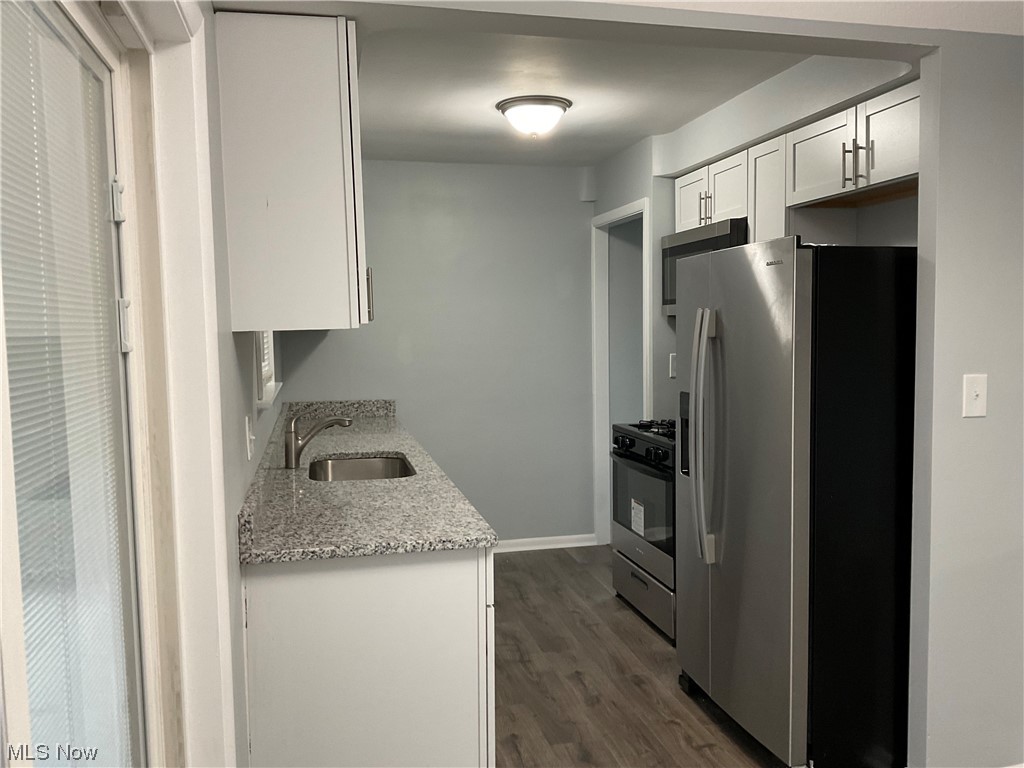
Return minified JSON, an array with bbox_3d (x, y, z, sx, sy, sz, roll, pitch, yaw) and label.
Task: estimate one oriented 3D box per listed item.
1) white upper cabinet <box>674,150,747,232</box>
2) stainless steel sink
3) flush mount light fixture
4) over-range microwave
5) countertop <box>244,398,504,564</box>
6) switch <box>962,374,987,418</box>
[{"bbox_3d":[1.095,-0.897,4.118,0.325,0.298,0.768,-2,4,-13],"label":"white upper cabinet"},{"bbox_3d":[-0.603,0.426,3.420,0.400,0.190,0.590,-2,4,-13],"label":"stainless steel sink"},{"bbox_3d":[0.102,-1.182,3.871,0.356,0.145,0.356,-1,4,0],"label":"flush mount light fixture"},{"bbox_3d":[1.062,-0.539,4.134,0.404,0.415,0.762,-2,4,-13],"label":"over-range microwave"},{"bbox_3d":[-0.688,0.272,3.643,0.637,0.130,3.090,-2,4,-13],"label":"countertop"},{"bbox_3d":[1.317,0.034,2.434,0.080,0.123,0.014,-2,4,-13],"label":"switch"}]

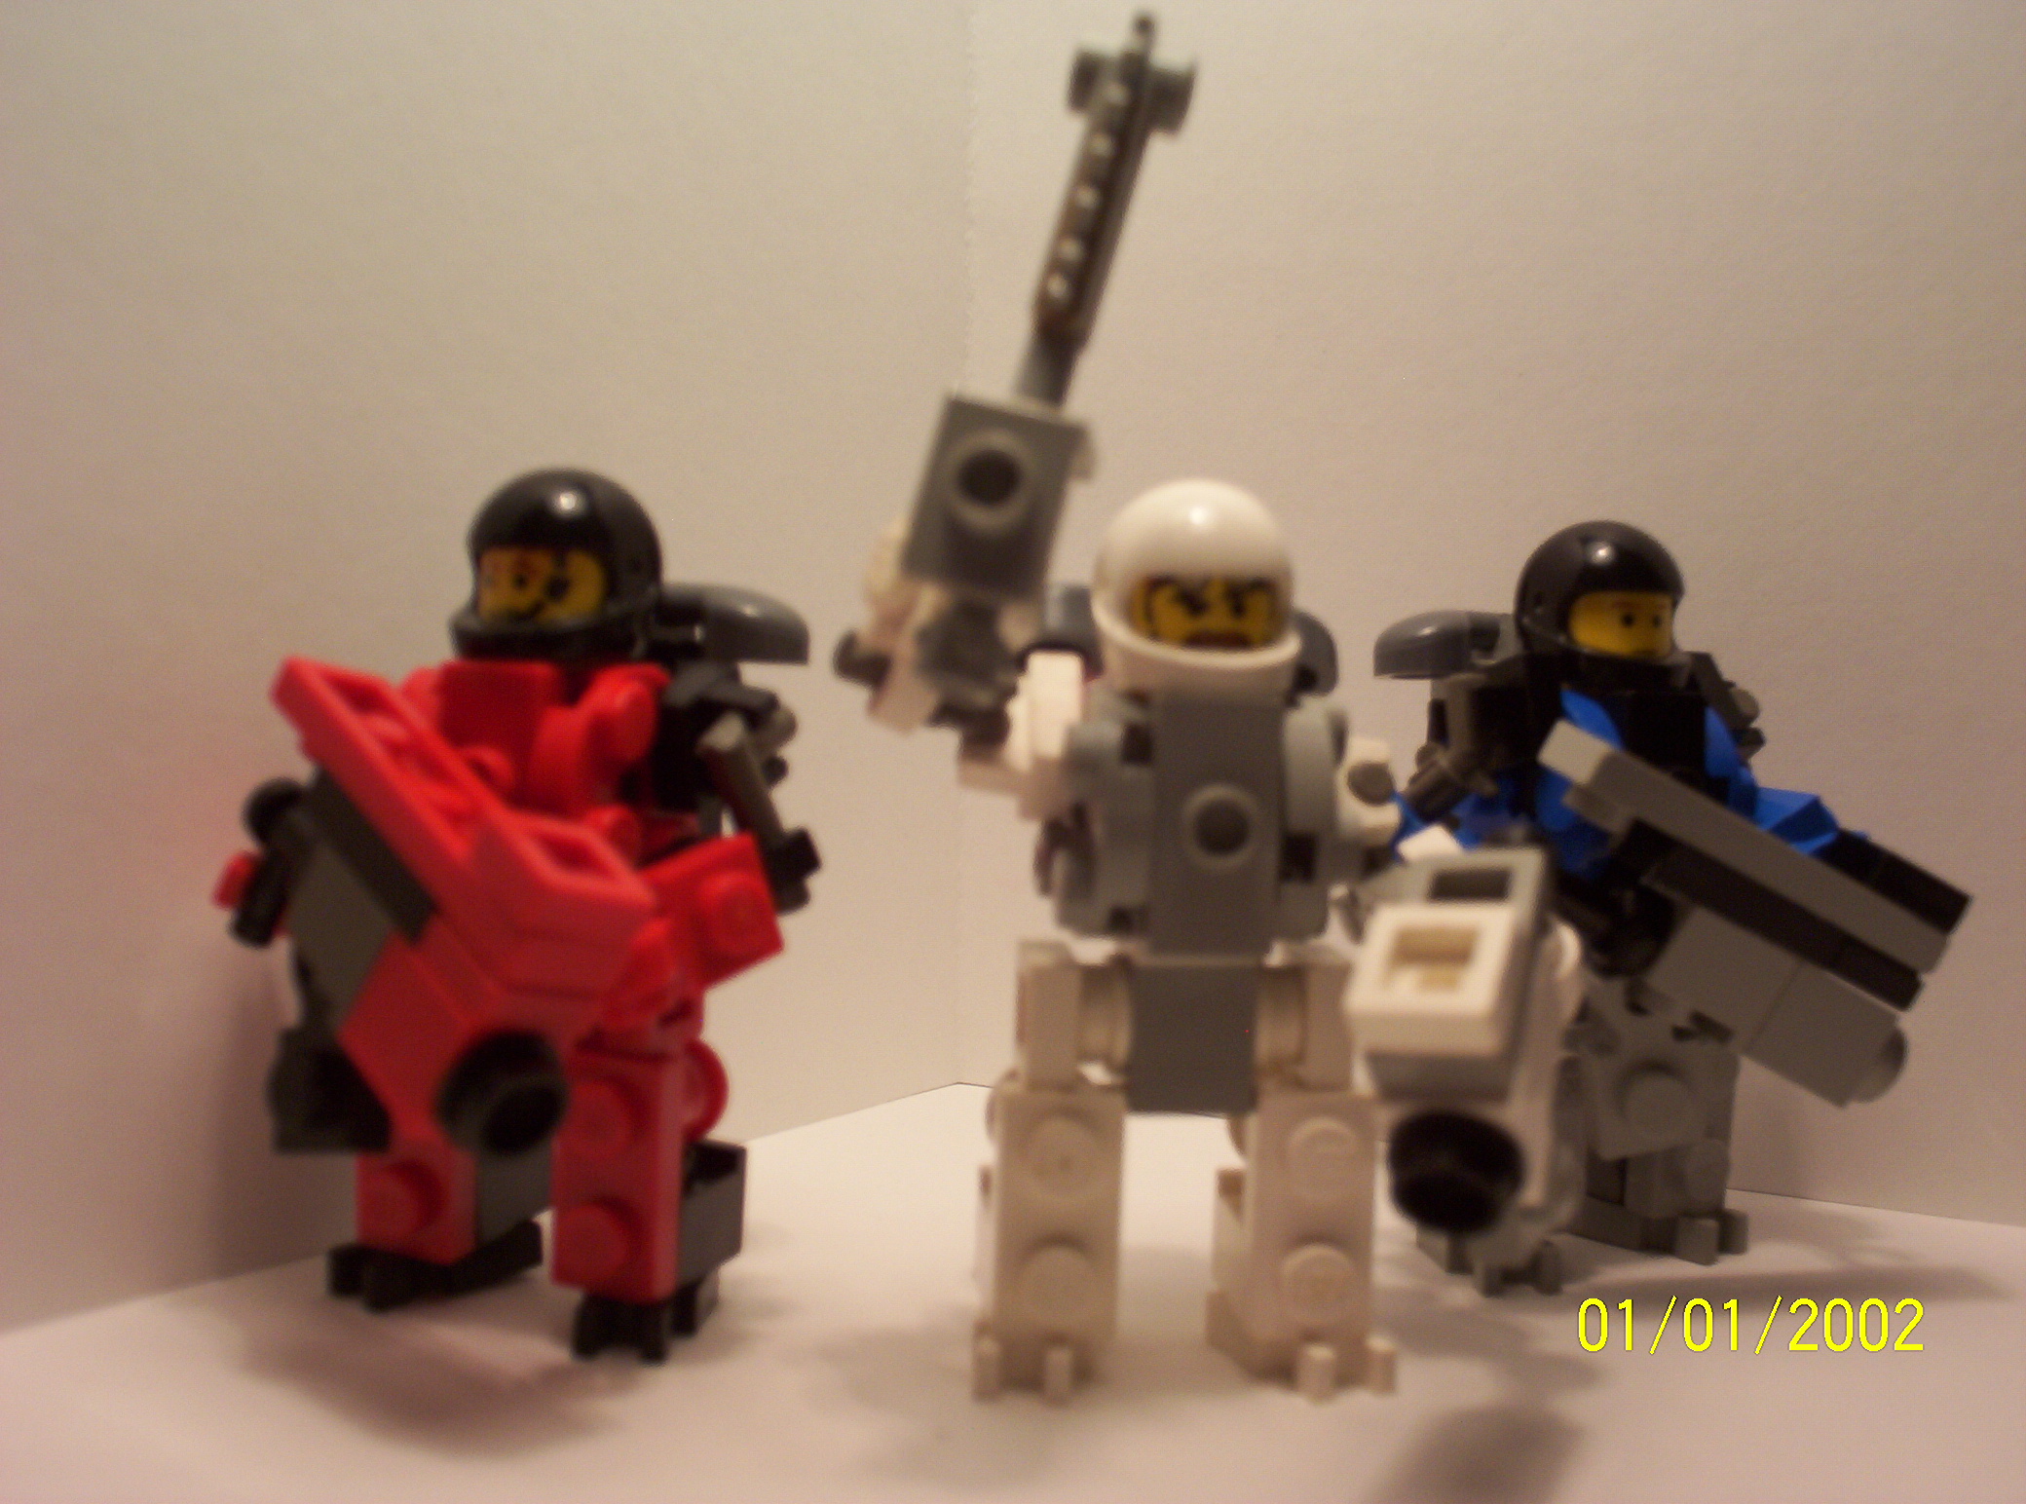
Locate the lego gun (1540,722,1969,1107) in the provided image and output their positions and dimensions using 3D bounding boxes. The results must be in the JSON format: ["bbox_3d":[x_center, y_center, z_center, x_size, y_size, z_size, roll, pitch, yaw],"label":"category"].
[{"bbox_3d":[0.052,0.011,0.154,0.034,0.018,0.009,27,8,-16],"label":"lego gun"}]

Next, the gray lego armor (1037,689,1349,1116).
[{"bbox_3d":[0.012,0.009,0.135,0.019,0.026,0.015,0,1,-4],"label":"gray lego armor"}]

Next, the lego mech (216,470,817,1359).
[{"bbox_3d":[-0.032,0.009,0.143,0.035,0.057,0.033,1,2,18],"label":"lego mech"}]

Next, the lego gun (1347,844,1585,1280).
[{"bbox_3d":[0.027,0.016,0.121,0.011,0.017,0.018,-1,37,22],"label":"lego gun"}]

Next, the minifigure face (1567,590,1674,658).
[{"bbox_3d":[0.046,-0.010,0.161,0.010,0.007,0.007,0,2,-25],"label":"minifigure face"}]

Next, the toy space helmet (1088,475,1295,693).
[{"bbox_3d":[0.012,-0.011,0.135,0.013,0.013,0.014,0,1,-11],"label":"toy space helmet"}]

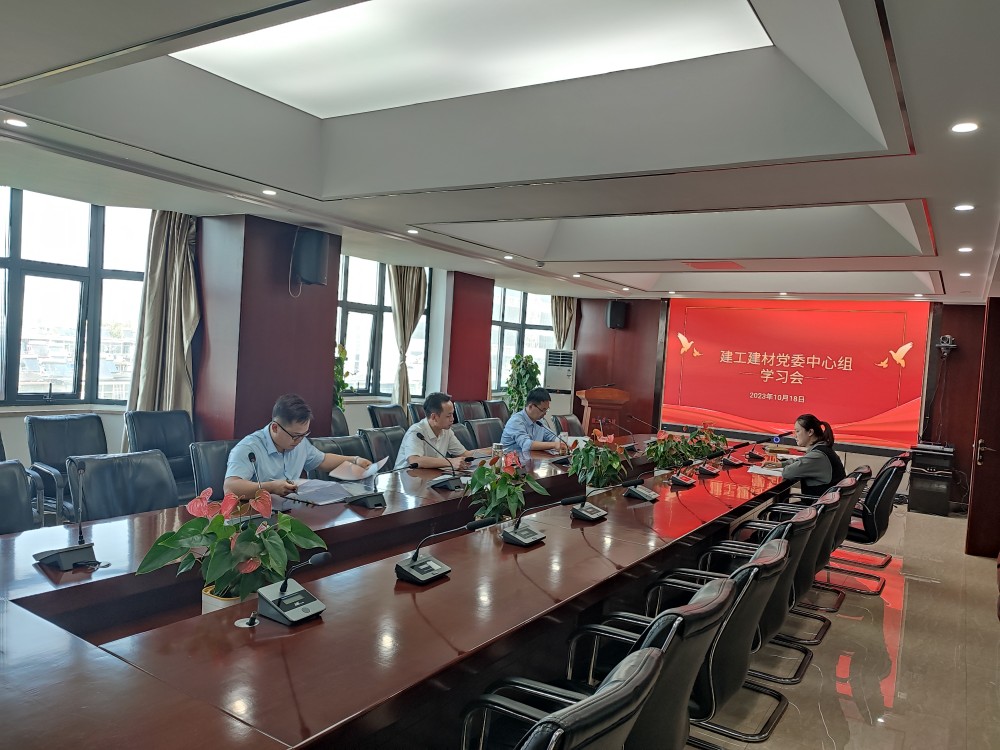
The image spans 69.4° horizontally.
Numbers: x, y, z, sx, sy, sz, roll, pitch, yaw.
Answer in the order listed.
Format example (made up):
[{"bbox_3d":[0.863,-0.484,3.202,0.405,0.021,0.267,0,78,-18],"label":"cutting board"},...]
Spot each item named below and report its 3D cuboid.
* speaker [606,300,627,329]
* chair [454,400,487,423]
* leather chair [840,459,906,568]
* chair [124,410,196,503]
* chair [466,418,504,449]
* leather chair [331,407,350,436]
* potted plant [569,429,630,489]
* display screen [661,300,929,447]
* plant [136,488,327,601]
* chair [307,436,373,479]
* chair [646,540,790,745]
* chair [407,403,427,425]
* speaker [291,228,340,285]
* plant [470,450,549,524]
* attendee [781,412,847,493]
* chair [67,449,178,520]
[{"bbox_3d":[1.786,-0.920,11.071,0.260,0.420,0.240,4,2,-9],"label":"speaker"},{"bbox_3d":[-0.188,0.828,8.941,0.580,0.930,0.550,5,2,33],"label":"chair"},{"bbox_3d":[2.756,1.123,5.601,0.620,0.950,0.550,5,2,33],"label":"leather chair"},{"bbox_3d":[-2.511,0.772,5.579,0.620,0.950,0.550,5,2,33],"label":"chair"},{"bbox_3d":[0.066,0.908,6.655,0.620,0.950,0.550,5,2,33],"label":"chair"},{"bbox_3d":[-1.575,0.791,6.868,0.620,0.950,0.550,5,2,33],"label":"leather chair"},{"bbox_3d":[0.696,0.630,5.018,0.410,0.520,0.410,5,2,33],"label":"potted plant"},{"bbox_3d":[4.058,-0.098,10.342,3.480,1.920,0.100,5,2,33],"label":"display screen"},{"bbox_3d":[-0.981,0.634,2.658,0.520,0.450,0.540,5,2,33],"label":"plant"},{"bbox_3d":[-0.977,0.913,4.845,0.580,0.930,0.550,5,2,37],"label":"chair"},{"bbox_3d":[0.748,1.116,2.873,0.610,0.985,0.570,5,2,33],"label":"chair"},{"bbox_3d":[-0.699,0.816,8.295,0.580,0.930,0.550,5,2,33],"label":"chair"},{"bbox_3d":[-1.570,-0.977,6.030,0.260,0.430,0.280,4,2,0],"label":"speaker"},{"bbox_3d":[0.020,0.657,4.048,0.430,0.460,0.430,4,2,0],"label":"plant"},{"bbox_3d":[2.541,0.971,5.990,0.720,1.300,0.490,5,2,33],"label":"attendee"},{"bbox_3d":[-1.781,0.888,3.598,0.620,0.950,0.550,5,2,33],"label":"chair"}]

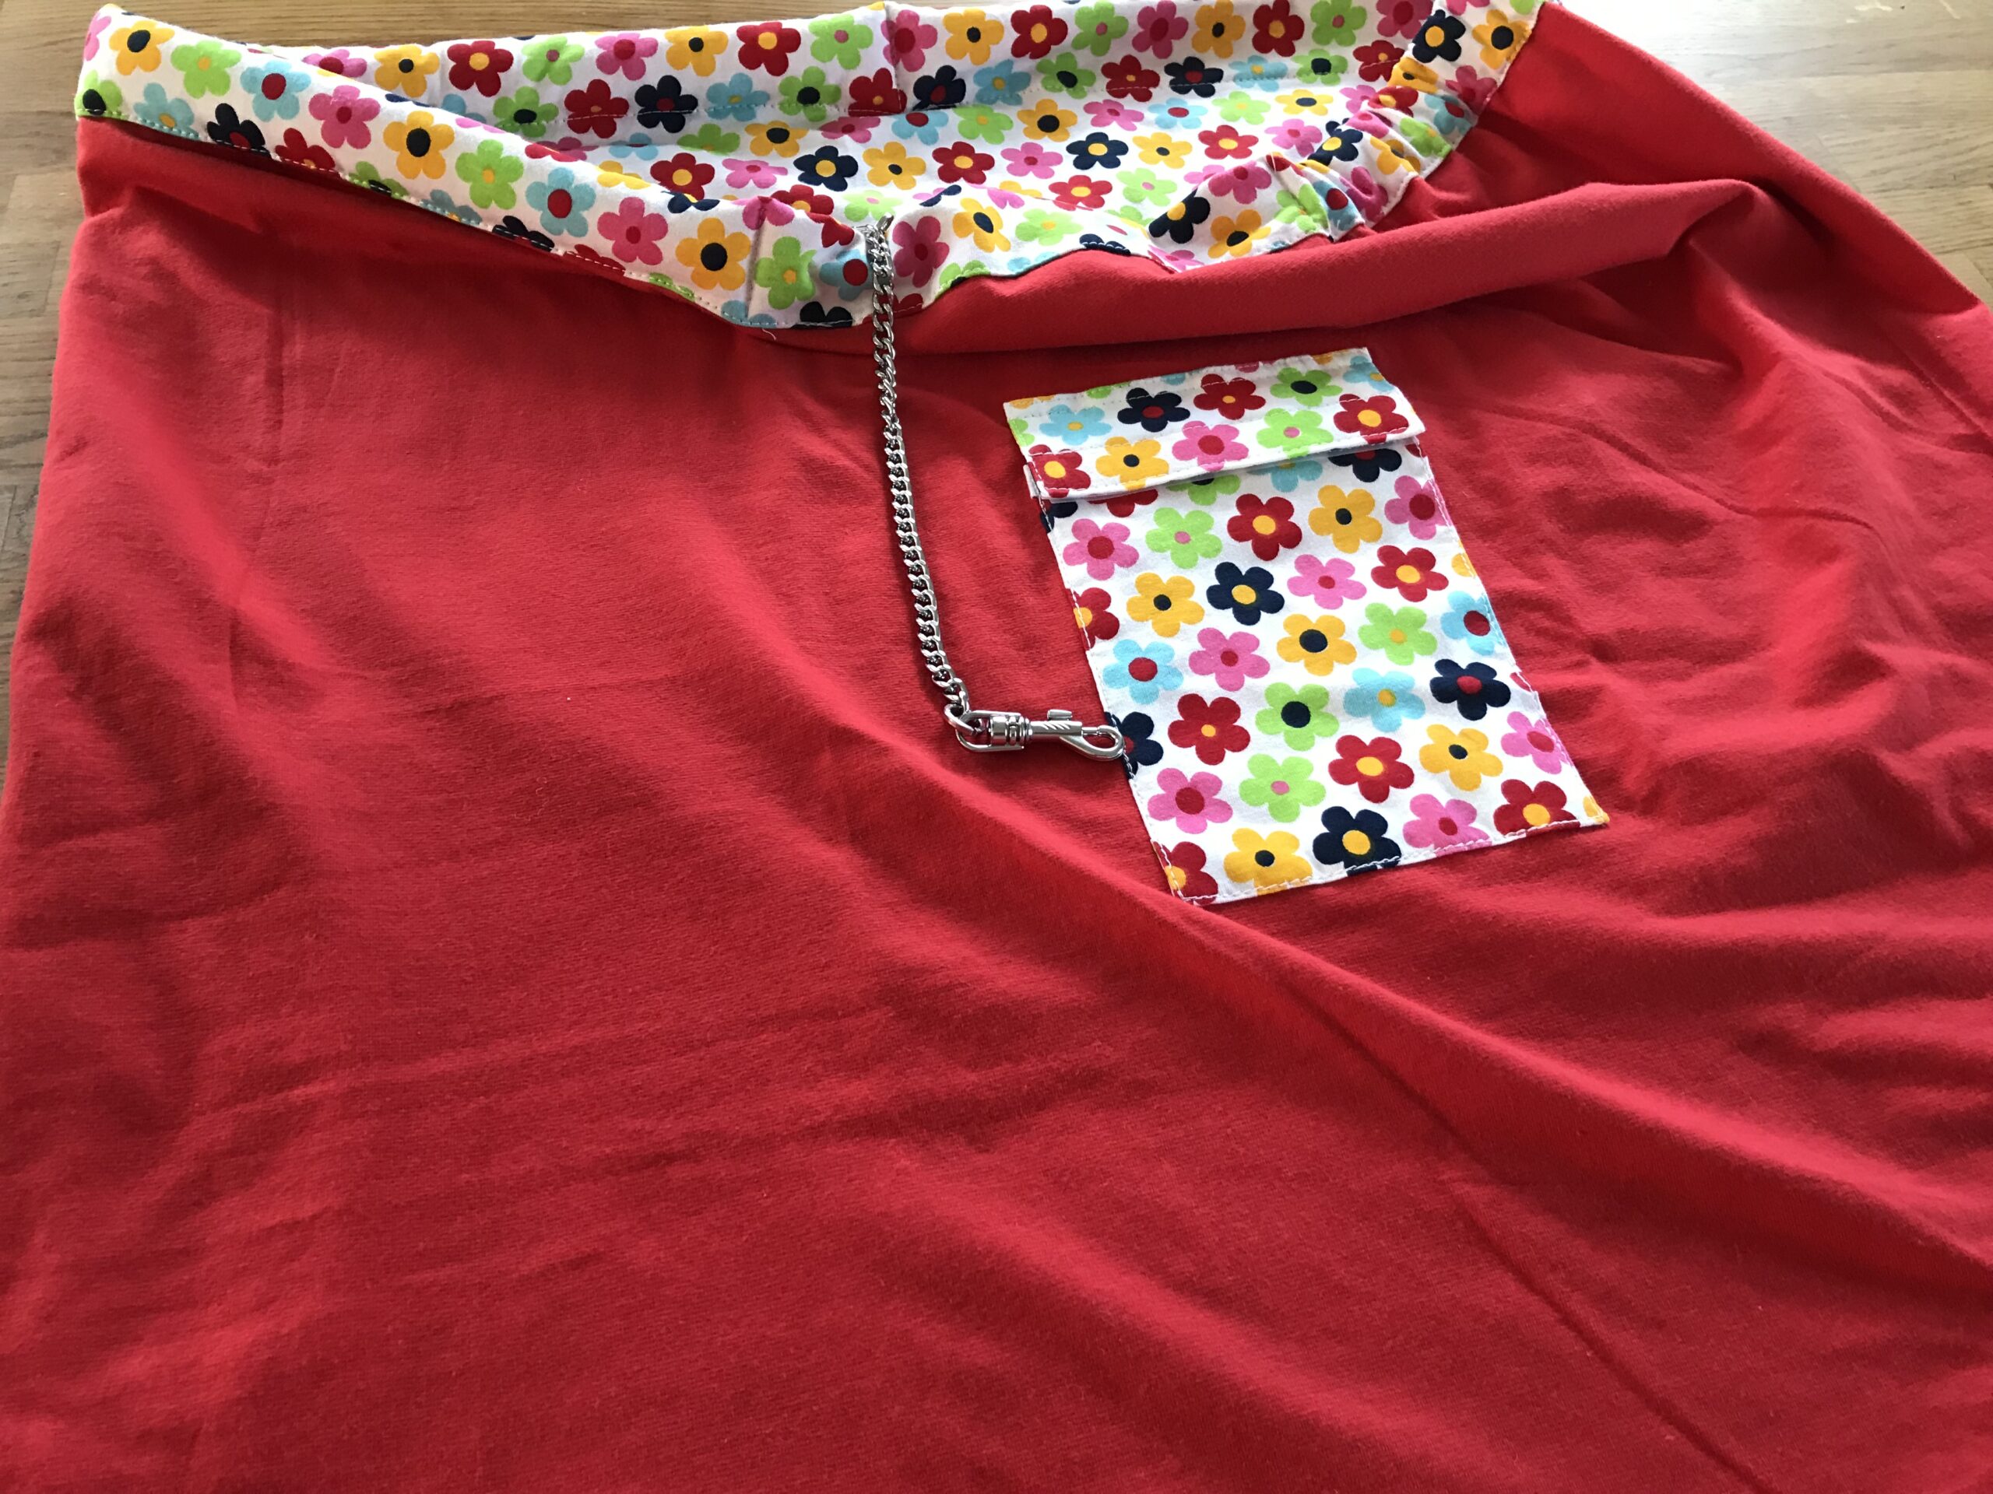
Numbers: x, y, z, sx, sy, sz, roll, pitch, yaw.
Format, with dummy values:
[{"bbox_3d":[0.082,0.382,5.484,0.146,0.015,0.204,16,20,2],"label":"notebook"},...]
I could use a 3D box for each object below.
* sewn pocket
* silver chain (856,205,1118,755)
[{"bbox_3d":[0.098,-0.050,0.543,0.138,0.010,0.202,-13,62,-8],"label":"sewn pocket"},{"bbox_3d":[-0.006,-0.090,0.553,0.060,0.034,0.221,-8,69,-9],"label":"silver chain"}]

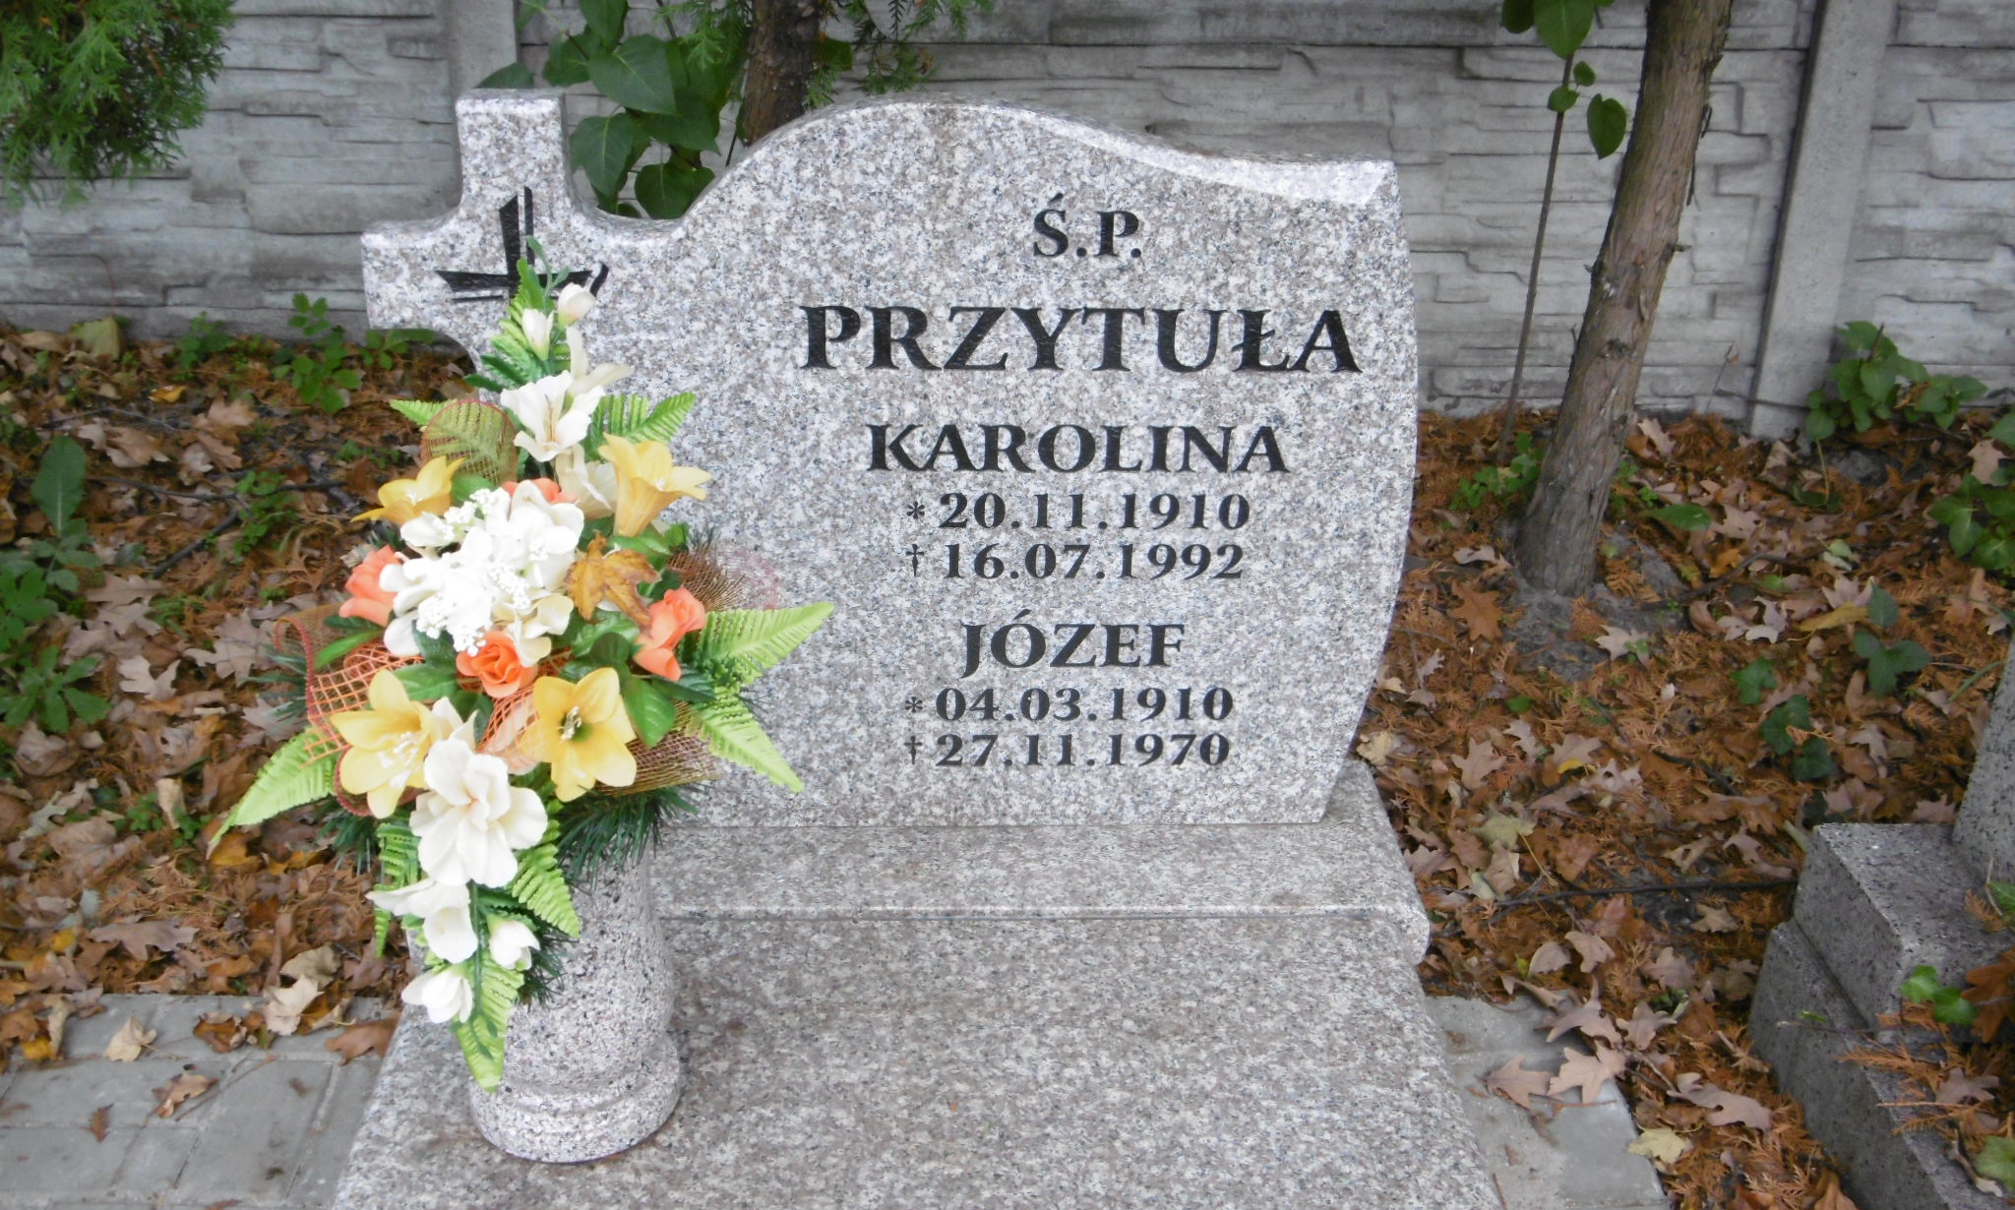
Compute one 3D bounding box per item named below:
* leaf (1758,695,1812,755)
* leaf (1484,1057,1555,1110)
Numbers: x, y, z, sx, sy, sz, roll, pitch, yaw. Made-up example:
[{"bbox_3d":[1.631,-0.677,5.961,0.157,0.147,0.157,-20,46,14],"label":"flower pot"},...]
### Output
[{"bbox_3d":[0.902,0.139,2.564,0.062,0.035,0.075,0,25,-3],"label":"leaf"},{"bbox_3d":[0.475,0.439,2.034,0.074,0.018,0.080,0,25,-3],"label":"leaf"}]

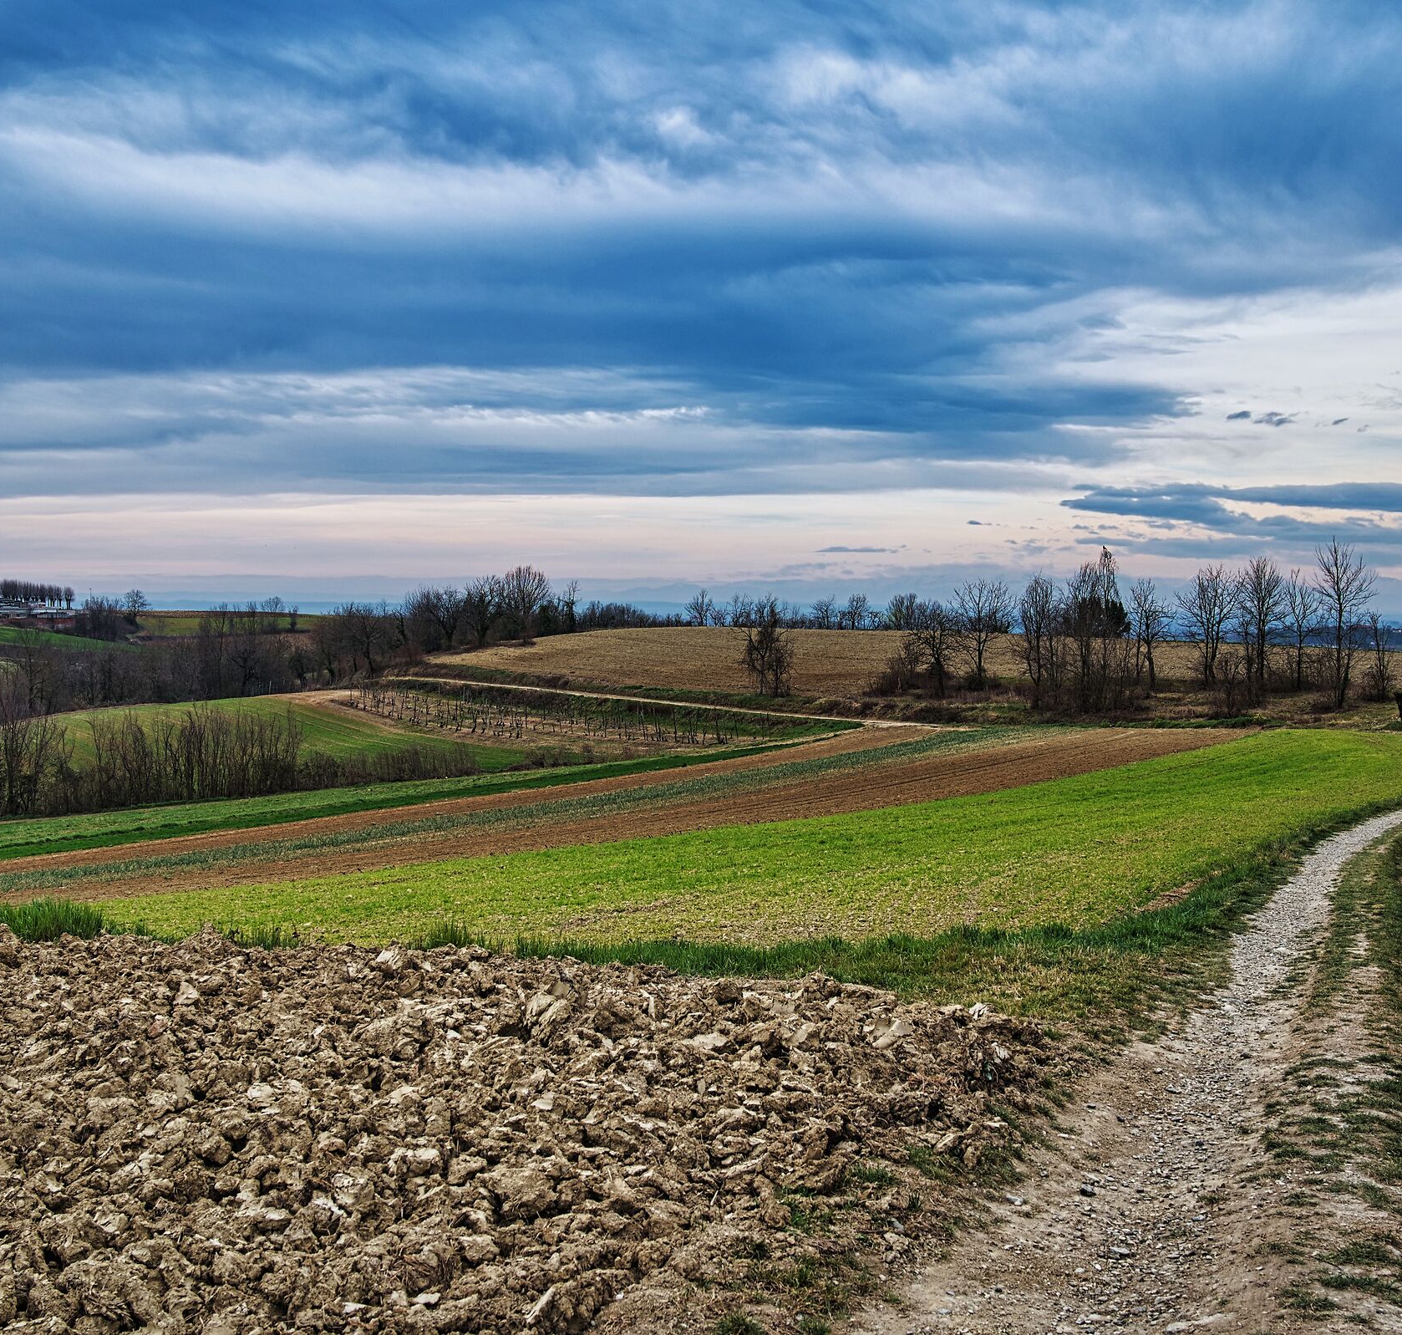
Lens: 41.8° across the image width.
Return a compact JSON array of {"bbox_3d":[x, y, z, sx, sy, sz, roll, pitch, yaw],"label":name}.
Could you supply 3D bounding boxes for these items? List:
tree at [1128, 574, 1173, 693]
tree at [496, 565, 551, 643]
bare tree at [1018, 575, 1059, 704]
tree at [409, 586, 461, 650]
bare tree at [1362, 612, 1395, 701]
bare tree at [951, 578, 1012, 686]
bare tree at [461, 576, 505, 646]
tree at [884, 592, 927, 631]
[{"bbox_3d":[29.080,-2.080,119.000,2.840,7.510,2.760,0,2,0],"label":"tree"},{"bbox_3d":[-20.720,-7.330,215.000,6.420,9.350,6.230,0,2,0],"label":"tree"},{"bbox_3d":[19.480,-1.540,106.000,2.350,7.500,2.280,0,2,0],"label":"bare tree"},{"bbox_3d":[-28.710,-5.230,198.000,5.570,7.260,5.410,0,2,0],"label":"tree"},{"bbox_3d":[39.100,-0.590,106.000,1.990,5.240,1.930,0,2,0],"label":"bare tree"},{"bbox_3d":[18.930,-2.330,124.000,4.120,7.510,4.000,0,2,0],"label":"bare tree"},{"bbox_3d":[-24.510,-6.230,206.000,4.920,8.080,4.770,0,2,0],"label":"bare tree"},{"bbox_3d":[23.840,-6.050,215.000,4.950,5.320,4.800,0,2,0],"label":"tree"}]

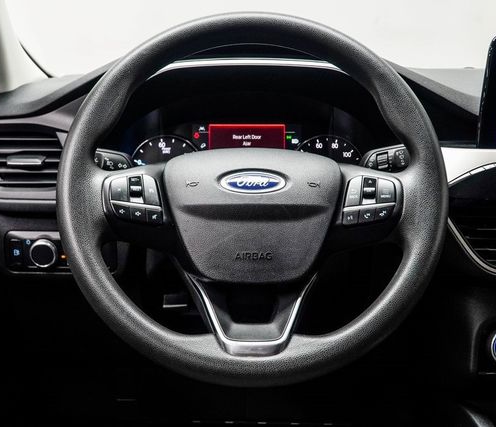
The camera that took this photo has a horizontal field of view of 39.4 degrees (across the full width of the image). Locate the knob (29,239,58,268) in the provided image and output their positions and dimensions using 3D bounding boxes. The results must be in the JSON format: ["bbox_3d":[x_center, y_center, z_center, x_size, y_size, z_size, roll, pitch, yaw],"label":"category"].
[{"bbox_3d":[-0.235,0.046,0.800,0.032,0.032,0.020,0,6,0],"label":"knob"}]

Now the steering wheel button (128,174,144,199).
[{"bbox_3d":[-0.108,-0.025,0.680,0.015,0.024,0.009,0,-17,0],"label":"steering wheel button"}]

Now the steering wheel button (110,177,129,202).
[{"bbox_3d":[-0.123,-0.022,0.668,0.017,0.026,0.007,0,-16,0],"label":"steering wheel button"}]

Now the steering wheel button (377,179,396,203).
[{"bbox_3d":[0.135,-0.021,0.679,0.018,0.026,0.009,0,-17,0],"label":"steering wheel button"}]

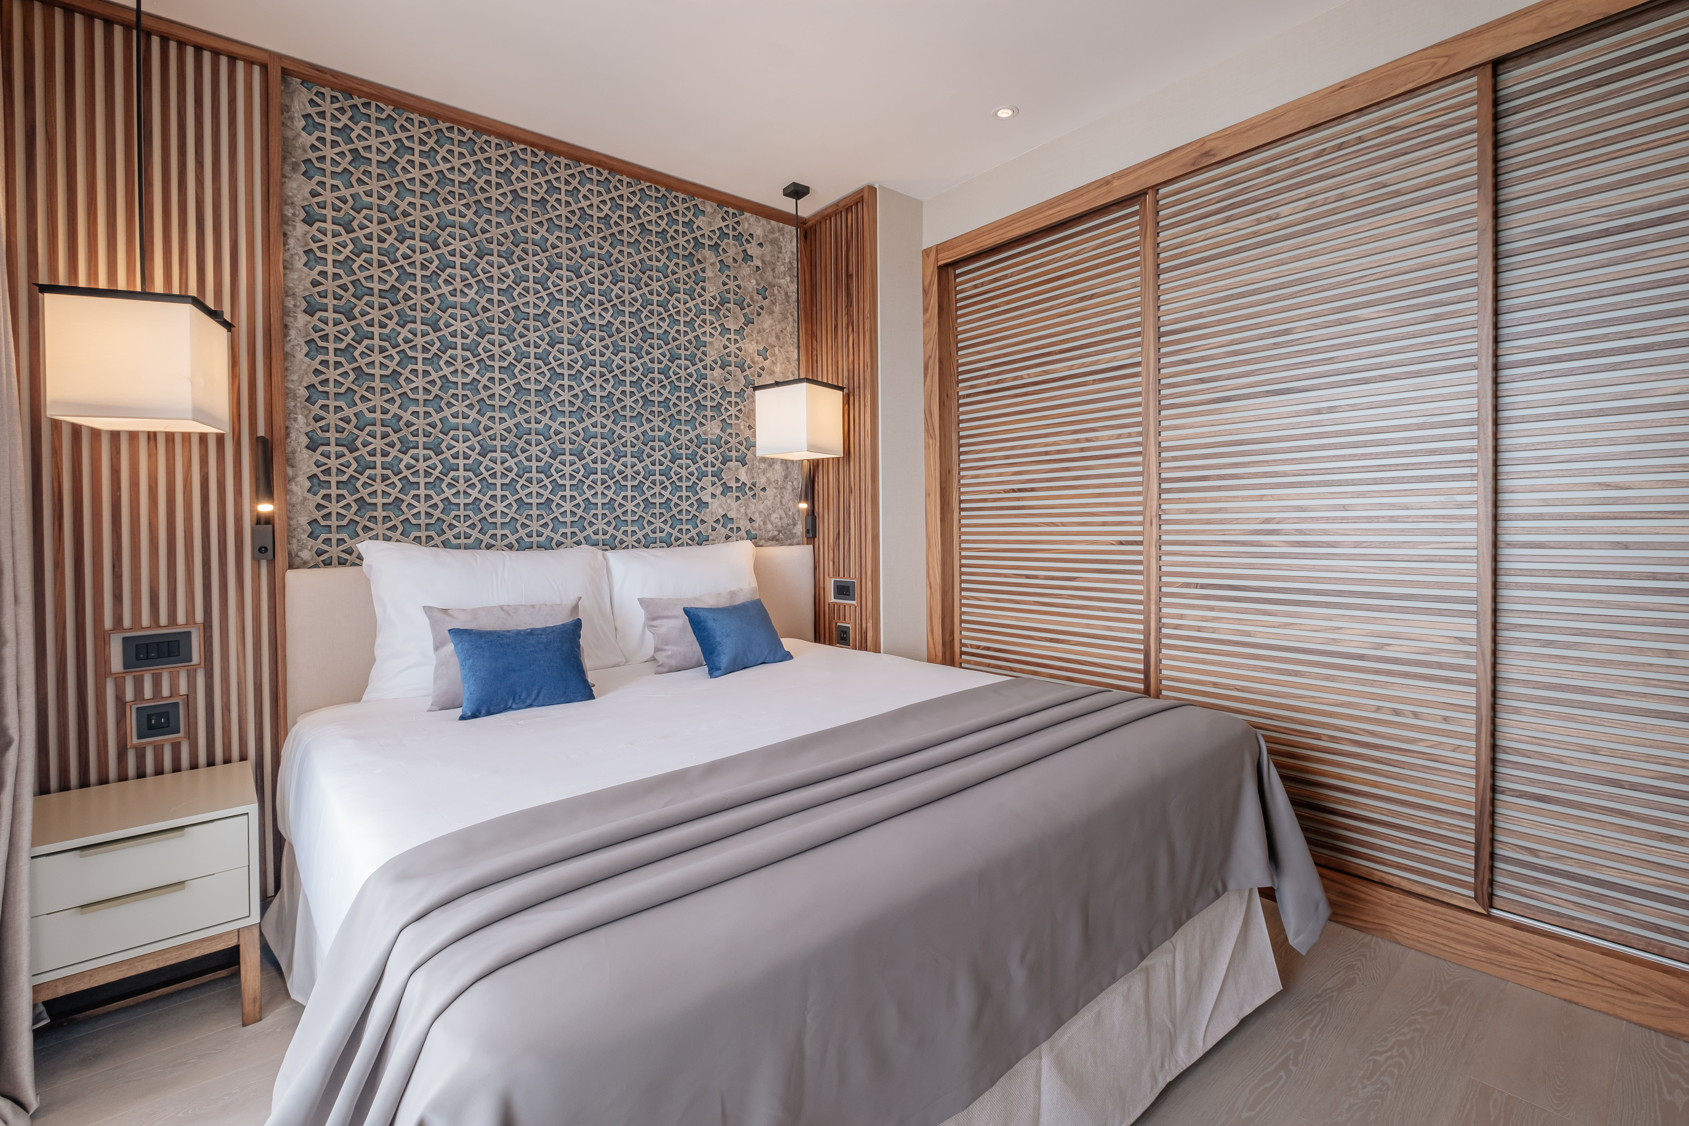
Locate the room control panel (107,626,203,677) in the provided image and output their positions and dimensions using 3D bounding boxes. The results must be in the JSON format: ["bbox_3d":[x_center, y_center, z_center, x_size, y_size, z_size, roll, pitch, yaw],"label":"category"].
[{"bbox_3d":[-1.994,0.253,2.040,0.193,0.120,0.020,-1,1,-41],"label":"room control panel"}]

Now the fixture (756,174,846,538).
[{"bbox_3d":[-0.209,-0.995,3.180,0.280,1.400,0.280,0,1,34],"label":"fixture"}]

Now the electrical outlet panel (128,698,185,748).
[{"bbox_3d":[-1.991,0.463,2.043,0.126,0.128,0.020,-1,1,-41],"label":"electrical outlet panel"}]

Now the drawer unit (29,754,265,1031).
[{"bbox_3d":[-1.837,0.900,1.848,0.460,0.560,0.475,-1,1,-41],"label":"drawer unit"}]

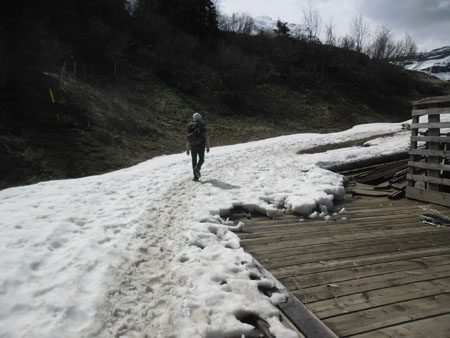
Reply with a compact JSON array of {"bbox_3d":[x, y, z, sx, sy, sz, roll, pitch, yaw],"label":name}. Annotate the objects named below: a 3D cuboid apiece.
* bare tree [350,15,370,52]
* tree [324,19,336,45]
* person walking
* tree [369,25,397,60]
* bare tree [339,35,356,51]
[{"bbox_3d":[18.502,-18.465,48.000,2.306,4.638,2.306,3,7,21],"label":"bare tree"},{"bbox_3d":[14.413,-18.632,48.000,1.421,3.482,1.421,2,7,17],"label":"tree"},{"bbox_3d":[-0.680,-0.559,9.057,0.566,1.750,0.550,1,7,8],"label":"person walking"},{"bbox_3d":[21.493,-17.220,48.000,3.230,4.258,3.230,3,7,24],"label":"tree"},{"bbox_3d":[16.732,-17.271,48.000,2.227,1.809,2.227,3,7,19],"label":"bare tree"}]

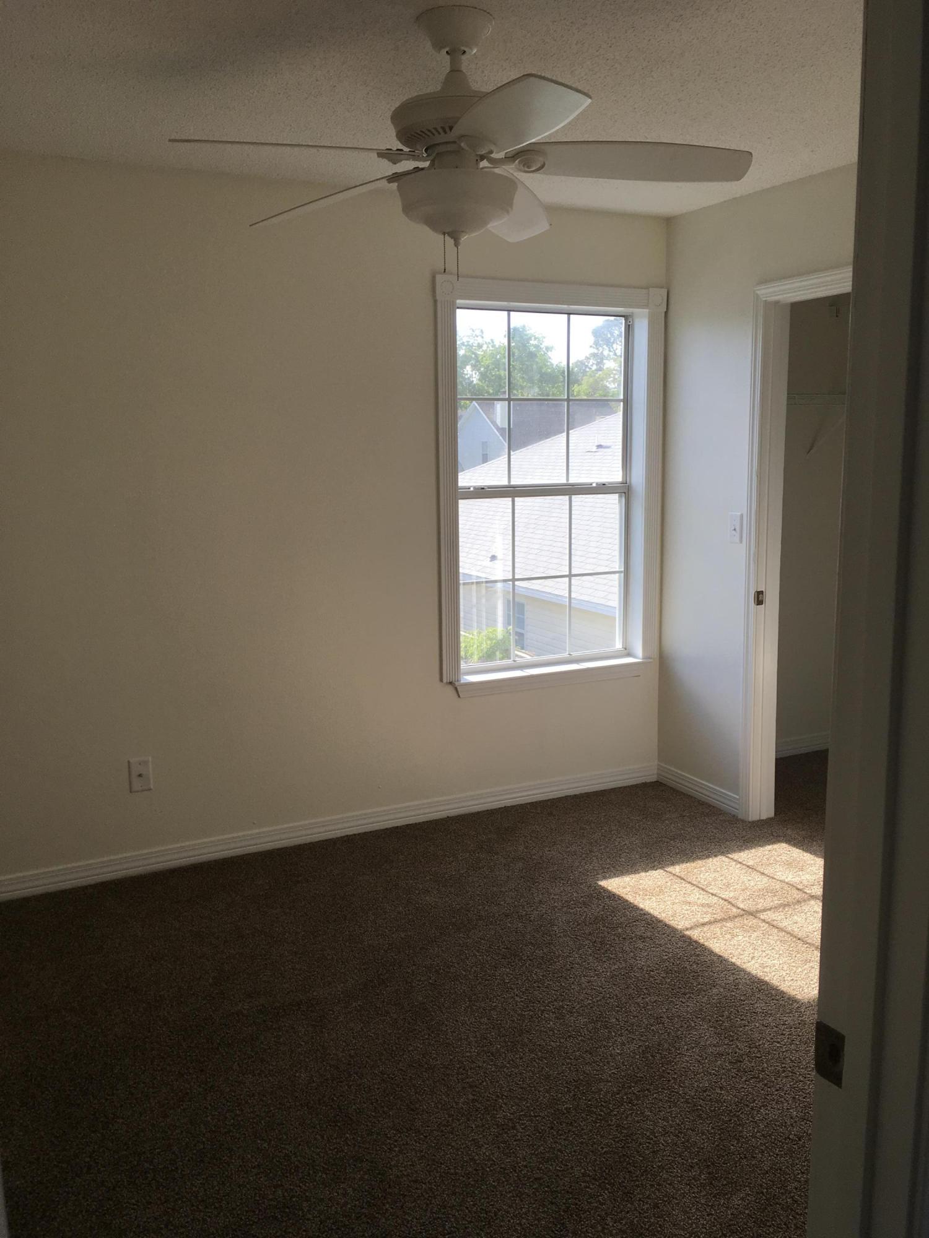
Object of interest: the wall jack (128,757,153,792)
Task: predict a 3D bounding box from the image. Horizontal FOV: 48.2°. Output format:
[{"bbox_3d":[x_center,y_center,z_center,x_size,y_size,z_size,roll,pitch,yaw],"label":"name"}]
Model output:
[{"bbox_3d":[-1.154,0.554,3.696,0.076,0.120,0.009,-5,10,-25],"label":"wall jack"}]

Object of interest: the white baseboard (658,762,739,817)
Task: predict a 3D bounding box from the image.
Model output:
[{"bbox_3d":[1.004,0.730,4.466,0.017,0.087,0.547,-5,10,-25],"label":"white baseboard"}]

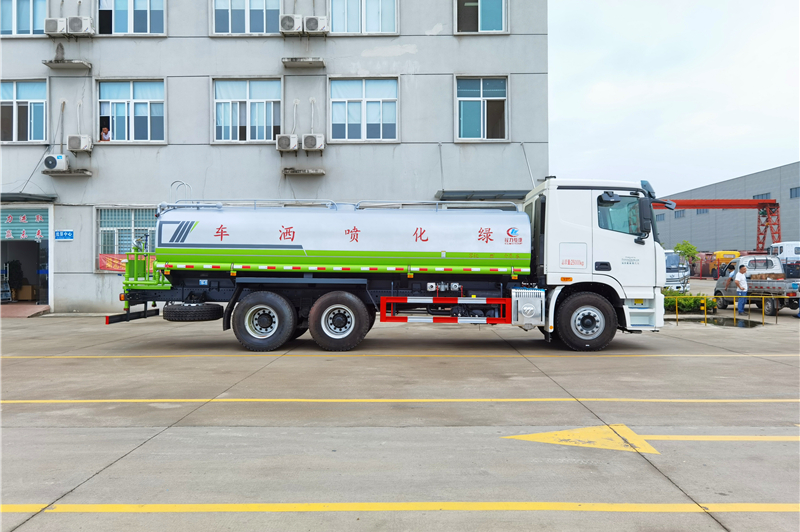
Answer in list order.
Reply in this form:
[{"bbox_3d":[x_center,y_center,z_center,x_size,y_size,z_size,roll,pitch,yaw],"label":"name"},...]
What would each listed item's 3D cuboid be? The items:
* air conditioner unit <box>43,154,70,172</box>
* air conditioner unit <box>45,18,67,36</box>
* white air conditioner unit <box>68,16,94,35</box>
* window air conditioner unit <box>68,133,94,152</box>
[{"bbox_3d":[-10.699,-3.218,19.450,0.770,0.500,0.290,0,0,0],"label":"air conditioner unit"},{"bbox_3d":[-11.236,-7.833,20.536,0.733,0.516,0.290,0,0,2],"label":"air conditioner unit"},{"bbox_3d":[-10.439,-7.849,20.509,0.784,0.575,0.290,0,0,2],"label":"white air conditioner unit"},{"bbox_3d":[-10.467,-4.005,20.510,0.794,0.524,0.290,0,0,2],"label":"window air conditioner unit"}]

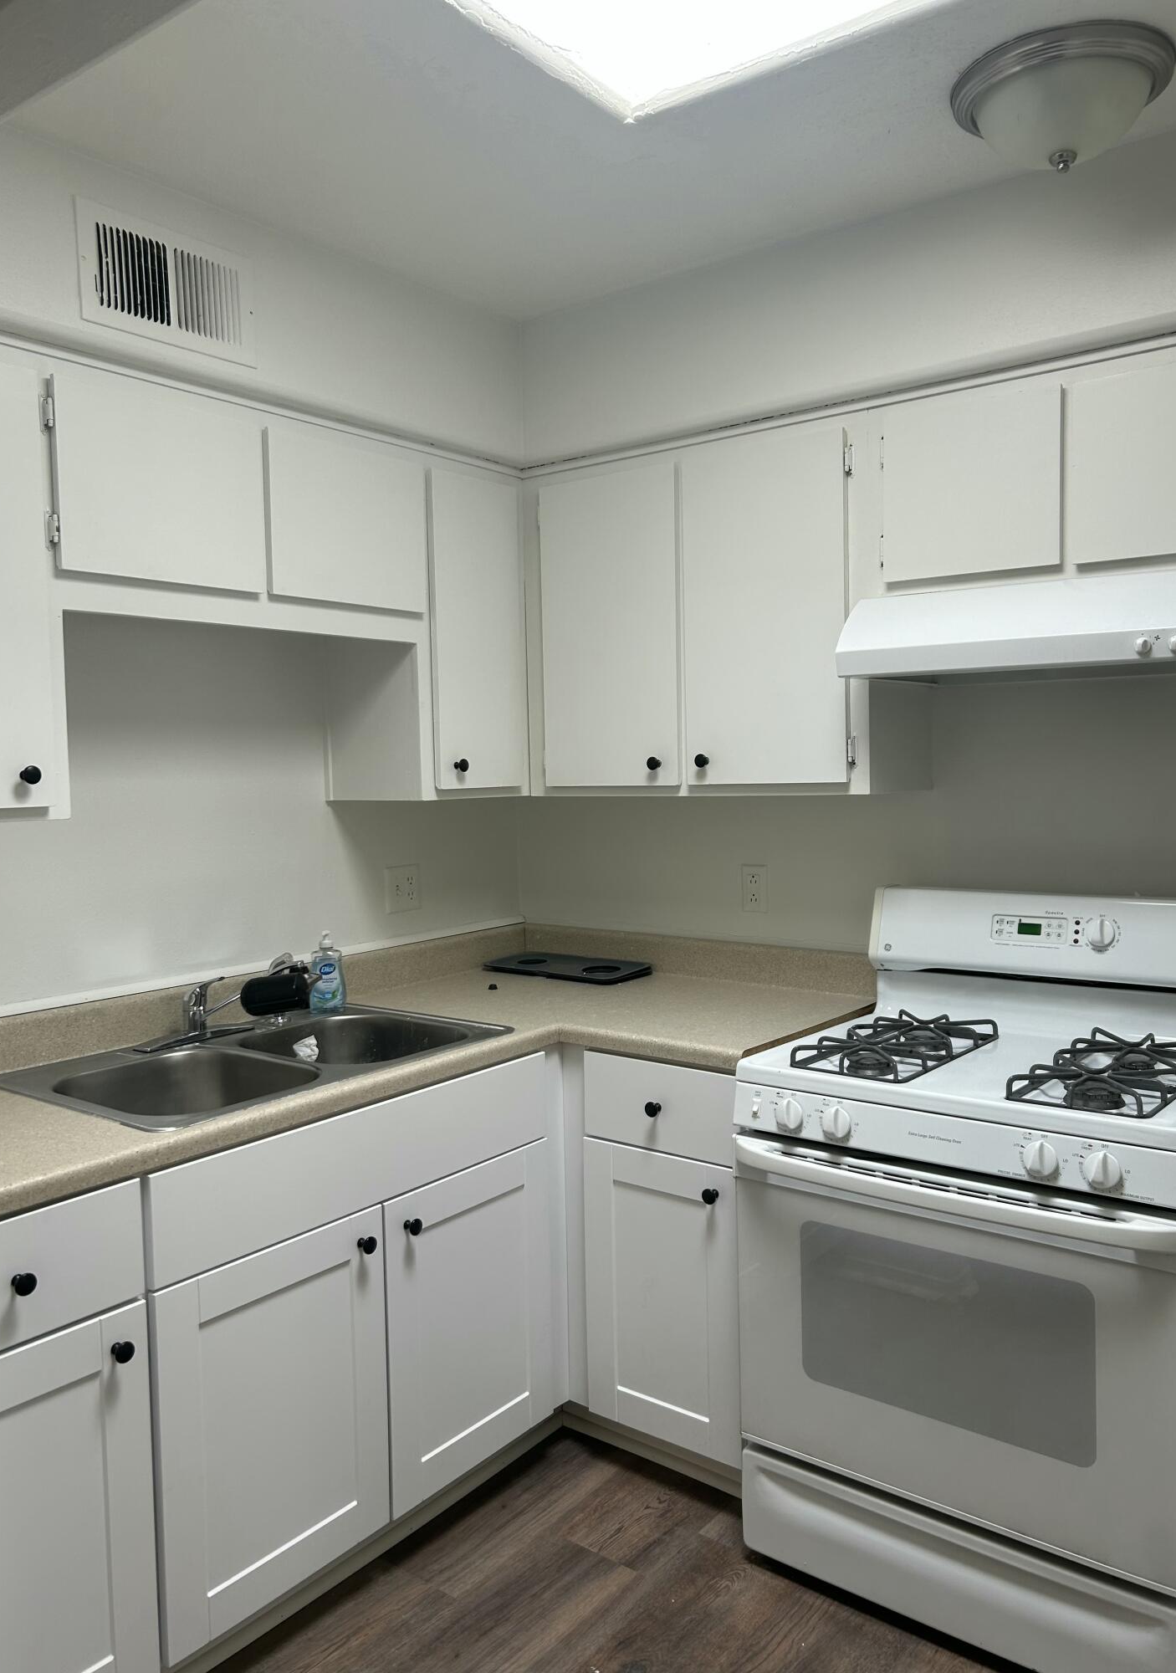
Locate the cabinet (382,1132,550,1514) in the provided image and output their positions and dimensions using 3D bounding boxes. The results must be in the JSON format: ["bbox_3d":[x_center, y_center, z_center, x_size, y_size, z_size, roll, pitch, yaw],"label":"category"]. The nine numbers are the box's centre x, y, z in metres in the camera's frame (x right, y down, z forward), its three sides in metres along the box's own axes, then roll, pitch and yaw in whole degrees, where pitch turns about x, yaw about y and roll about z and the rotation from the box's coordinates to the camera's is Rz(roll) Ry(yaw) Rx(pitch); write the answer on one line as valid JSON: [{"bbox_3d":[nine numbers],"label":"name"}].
[{"bbox_3d":[-0.442,0.930,2.625,0.570,0.585,0.458,1,4,38],"label":"cabinet"}]

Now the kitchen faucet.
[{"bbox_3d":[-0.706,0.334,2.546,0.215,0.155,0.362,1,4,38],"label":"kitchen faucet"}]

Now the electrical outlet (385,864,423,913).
[{"bbox_3d":[-0.457,0.133,3.142,0.010,0.114,0.116,1,4,38],"label":"electrical outlet"}]

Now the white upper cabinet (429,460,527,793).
[{"bbox_3d":[-0.368,-0.460,2.962,0.310,0.700,0.284,1,4,38],"label":"white upper cabinet"}]

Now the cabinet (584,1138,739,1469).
[{"bbox_3d":[0.321,0.906,2.738,0.370,0.585,0.570,1,4,38],"label":"cabinet"}]

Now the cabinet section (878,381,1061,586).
[{"bbox_3d":[0.779,-0.635,2.385,0.328,0.308,0.310,1,4,37],"label":"cabinet section"}]

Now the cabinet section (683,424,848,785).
[{"bbox_3d":[0.445,-0.453,2.652,0.368,0.680,0.310,1,4,37],"label":"cabinet section"}]

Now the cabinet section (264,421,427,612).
[{"bbox_3d":[-0.589,-0.612,2.561,0.310,0.307,0.397,1,4,37],"label":"cabinet section"}]

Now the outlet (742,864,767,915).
[{"bbox_3d":[0.401,0.128,3.036,0.070,0.115,0.010,1,4,38],"label":"outlet"}]

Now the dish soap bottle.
[{"bbox_3d":[-0.583,0.302,2.802,0.078,0.181,0.047,-2,4,-8],"label":"dish soap bottle"}]

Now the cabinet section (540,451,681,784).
[{"bbox_3d":[0.137,-0.459,2.885,0.369,0.680,0.310,1,4,37],"label":"cabinet section"}]

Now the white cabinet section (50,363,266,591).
[{"bbox_3d":[-0.841,-0.588,2.229,0.310,0.307,0.395,1,4,37],"label":"white cabinet section"}]

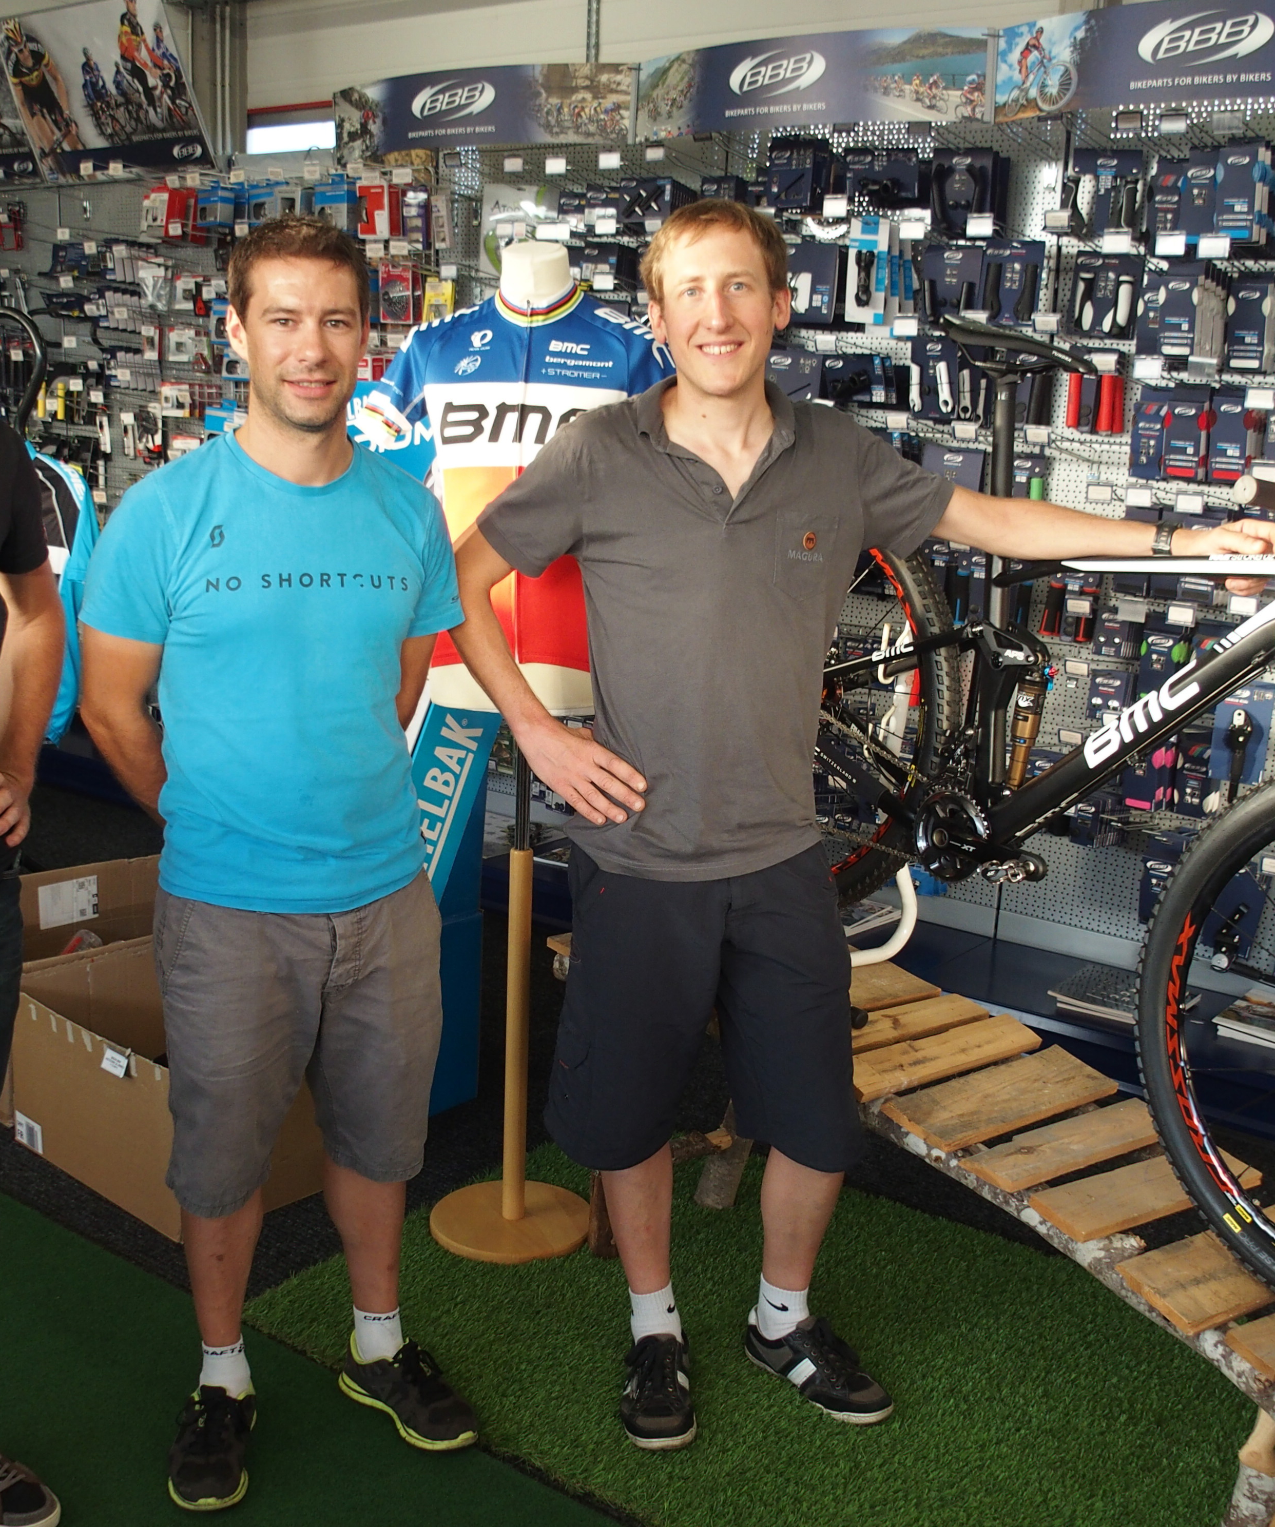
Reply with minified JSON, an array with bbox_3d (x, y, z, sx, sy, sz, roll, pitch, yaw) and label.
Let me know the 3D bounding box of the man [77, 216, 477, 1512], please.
[{"bbox_3d":[-0.512,0.155,2.341,0.540,1.776,0.400,-4,15,-25],"label":"man"}]

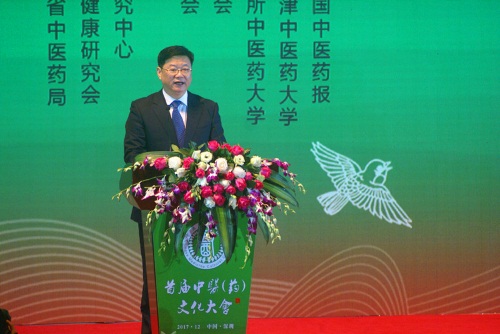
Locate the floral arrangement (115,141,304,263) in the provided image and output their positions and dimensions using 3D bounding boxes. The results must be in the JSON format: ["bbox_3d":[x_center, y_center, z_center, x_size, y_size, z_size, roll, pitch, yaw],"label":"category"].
[{"bbox_3d":[-0.204,0.173,22.000,0.940,0.600,0.500,0,3,-9],"label":"floral arrangement"}]

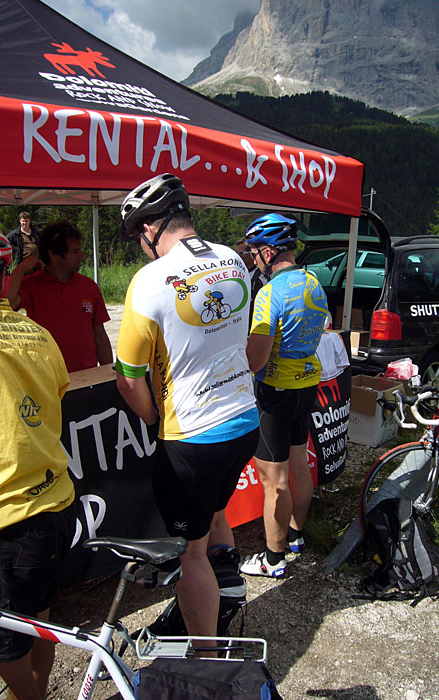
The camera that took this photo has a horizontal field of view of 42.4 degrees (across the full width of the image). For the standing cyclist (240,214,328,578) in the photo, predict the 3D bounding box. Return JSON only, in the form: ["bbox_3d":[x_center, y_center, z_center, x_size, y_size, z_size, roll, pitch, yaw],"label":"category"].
[{"bbox_3d":[0.283,0.258,2.814,0.455,1.802,0.475,11,16,37],"label":"standing cyclist"}]

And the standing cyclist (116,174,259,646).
[{"bbox_3d":[-0.124,0.350,2.187,0.544,1.891,0.525,-9,16,-37],"label":"standing cyclist"}]

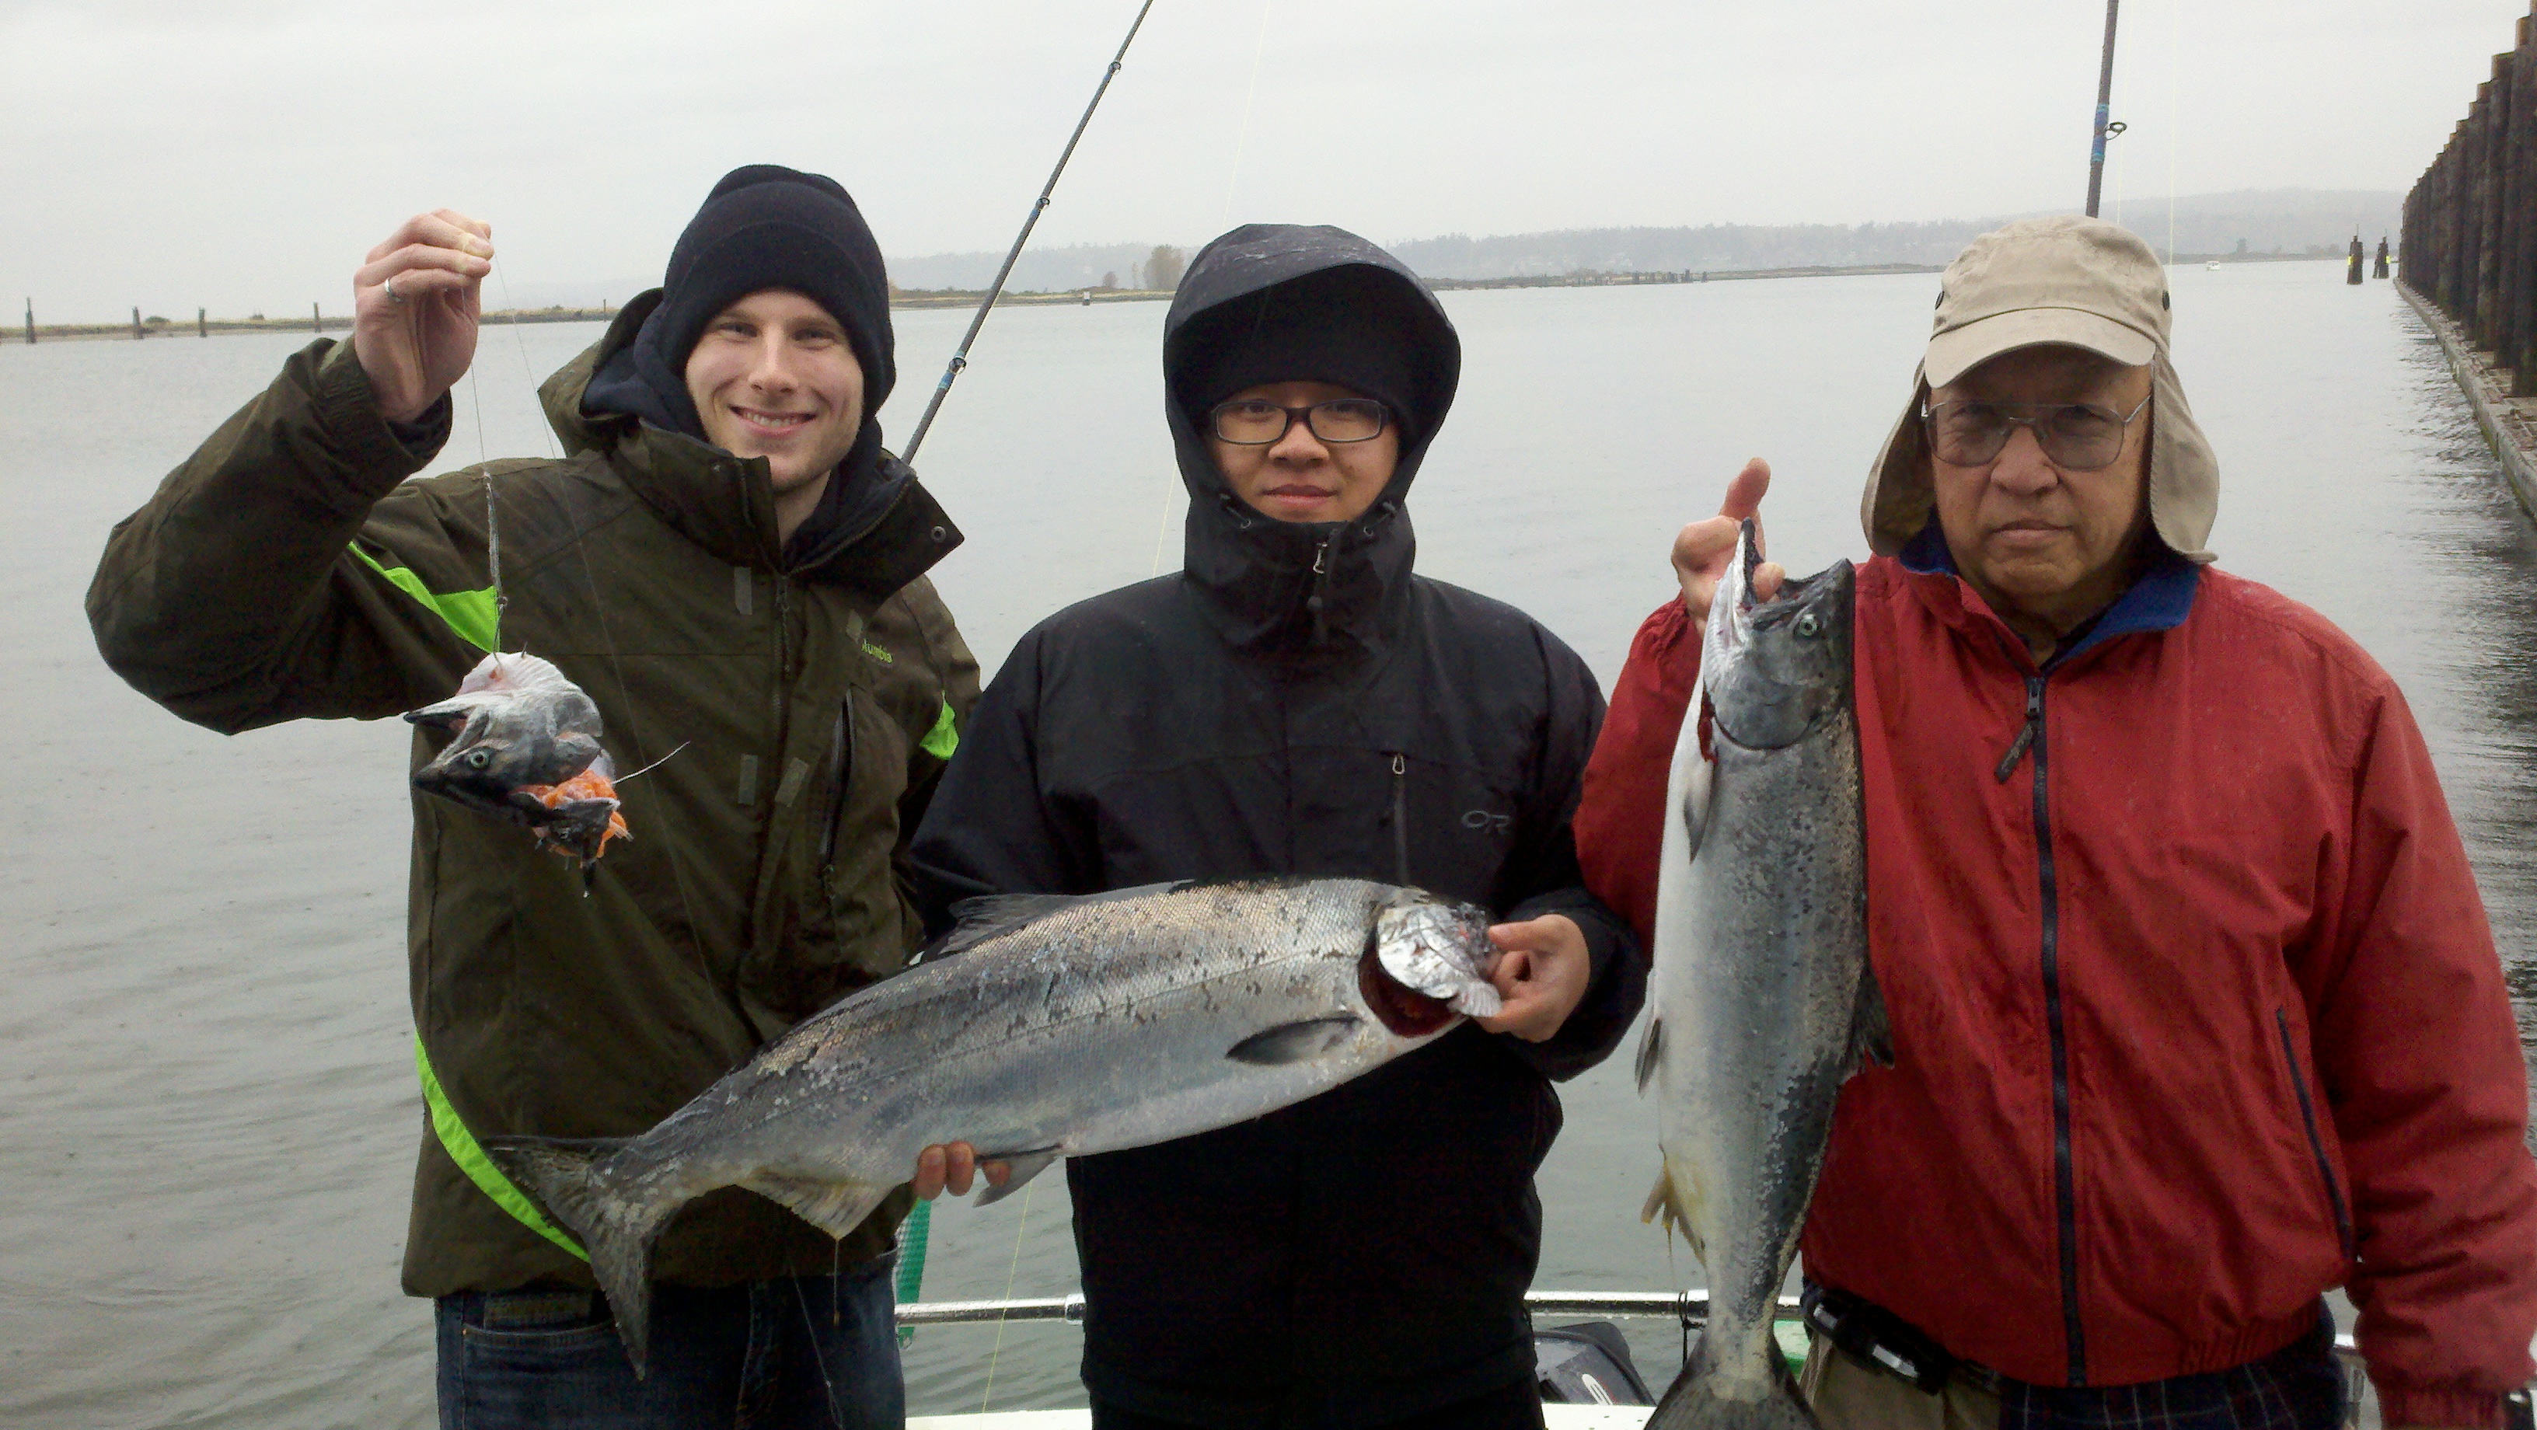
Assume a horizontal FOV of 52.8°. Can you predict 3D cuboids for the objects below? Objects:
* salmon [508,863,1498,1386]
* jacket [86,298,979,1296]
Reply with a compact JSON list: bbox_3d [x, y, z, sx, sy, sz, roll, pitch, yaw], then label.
[{"bbox_3d":[-0.181,0.250,1.730,0.690,0.240,0.100,-16,3,0],"label":"salmon"},{"bbox_3d":[-0.585,0.070,2.090,0.700,0.800,0.450,-5,10,-17],"label":"jacket"}]

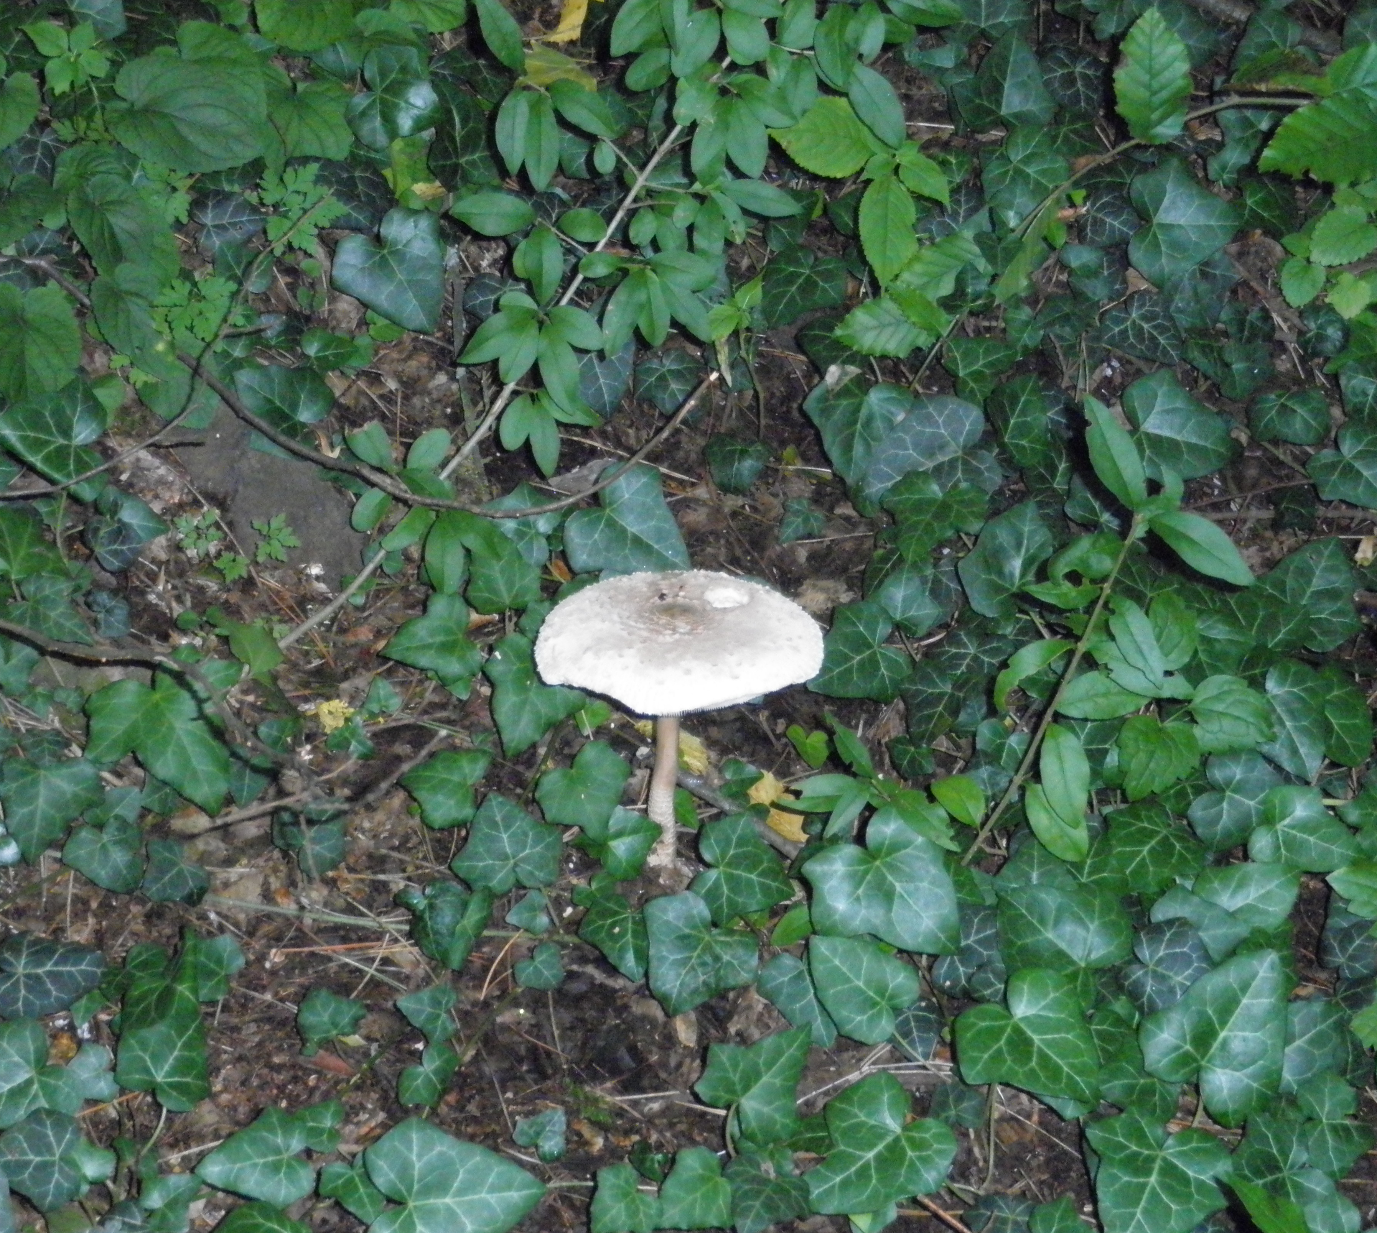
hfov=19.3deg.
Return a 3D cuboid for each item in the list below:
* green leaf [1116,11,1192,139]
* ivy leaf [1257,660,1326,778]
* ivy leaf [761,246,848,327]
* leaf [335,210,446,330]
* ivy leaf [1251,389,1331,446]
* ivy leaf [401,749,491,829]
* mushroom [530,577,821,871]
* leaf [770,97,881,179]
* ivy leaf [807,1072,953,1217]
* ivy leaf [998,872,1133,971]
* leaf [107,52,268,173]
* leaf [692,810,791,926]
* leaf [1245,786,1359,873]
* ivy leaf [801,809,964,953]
[{"bbox_3d":[0.261,-0.305,2.270,0.044,0.015,0.096,7,60,1],"label":"green leaf"},{"bbox_3d":[0.283,0.050,1.897,0.046,0.012,0.065,-17,60,-10],"label":"ivy leaf"},{"bbox_3d":[0.062,-0.177,2.171,0.047,0.011,0.054,23,63,13],"label":"ivy leaf"},{"bbox_3d":[-0.153,-0.183,2.168,0.070,0.014,0.086,-22,58,-15],"label":"leaf"},{"bbox_3d":[0.312,-0.103,2.085,0.052,0.012,0.044,-25,48,-25],"label":"ivy leaf"},{"bbox_3d":[-0.119,0.085,1.950,0.041,0.015,0.048,4,52,3],"label":"ivy leaf"},{"bbox_3d":[-0.004,0.059,1.837,0.132,0.146,0.132,0,36,0],"label":"mushroom"},{"bbox_3d":[0.078,-0.270,2.278,0.065,0.011,0.054,14,59,9],"label":"leaf"},{"bbox_3d":[0.081,0.248,1.857,0.078,0.015,0.064,-36,61,-24],"label":"ivy leaf"},{"bbox_3d":[0.164,0.134,1.780,0.053,0.013,0.061,-38,67,-20],"label":"ivy leaf"},{"bbox_3d":[-0.287,-0.293,2.353,0.111,0.015,0.098,19,51,16],"label":"leaf"},{"bbox_3d":[0.025,0.119,1.902,0.051,0.011,0.057,19,62,11],"label":"leaf"},{"bbox_3d":[0.310,0.108,2.008,0.057,0.015,0.058,23,53,19],"label":"leaf"},{"bbox_3d":[0.089,0.125,1.779,0.071,0.017,0.079,-31,61,-20],"label":"ivy leaf"}]

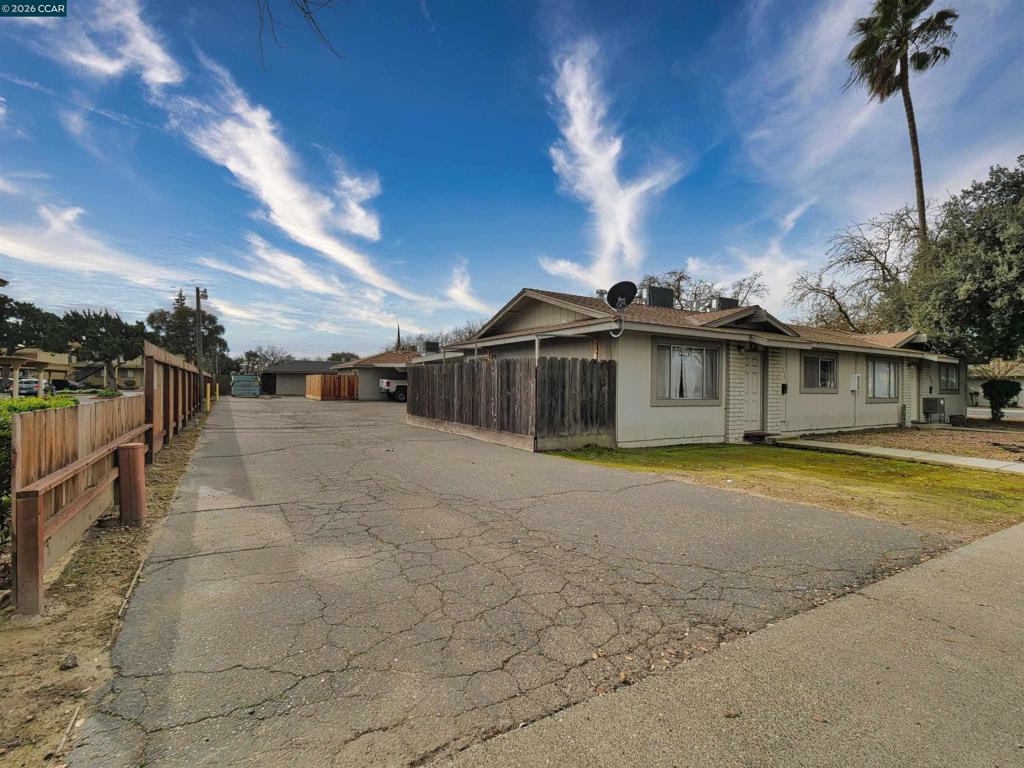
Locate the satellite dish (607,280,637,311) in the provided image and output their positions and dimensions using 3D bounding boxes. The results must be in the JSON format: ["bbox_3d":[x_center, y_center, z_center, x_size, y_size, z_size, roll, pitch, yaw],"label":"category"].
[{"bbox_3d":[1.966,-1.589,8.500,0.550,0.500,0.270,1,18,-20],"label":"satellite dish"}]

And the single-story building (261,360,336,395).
[{"bbox_3d":[-21.249,-0.684,52.676,12.000,3.650,6.600,1,0,-32],"label":"single-story building"}]

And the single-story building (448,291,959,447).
[{"bbox_3d":[8.851,-0.463,17.304,20.800,3.800,8.200,1,0,-32],"label":"single-story building"}]

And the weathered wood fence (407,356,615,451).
[{"bbox_3d":[-0.500,0.354,11.758,1.980,1.730,6.750,1,0,-32],"label":"weathered wood fence"}]

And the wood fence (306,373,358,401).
[{"bbox_3d":[-13.021,0.253,34.082,2.350,1.700,6.300,1,0,-32],"label":"wood fence"}]

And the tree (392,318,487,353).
[{"bbox_3d":[-7.098,-2.752,50.013,10.000,8.200,8.500,1,0,-32],"label":"tree"}]

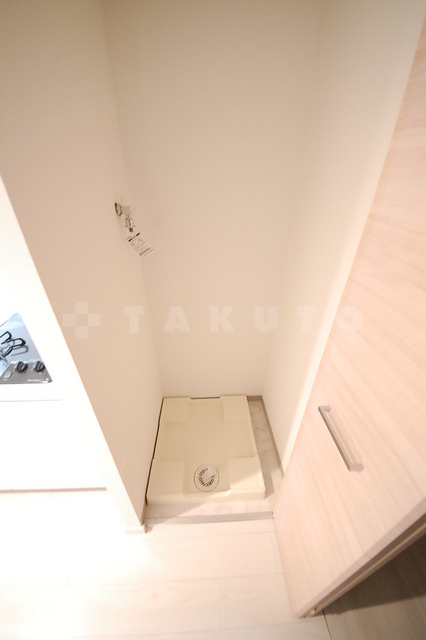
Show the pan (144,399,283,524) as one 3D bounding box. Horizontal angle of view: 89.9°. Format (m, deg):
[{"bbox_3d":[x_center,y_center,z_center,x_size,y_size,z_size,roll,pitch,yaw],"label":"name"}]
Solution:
[{"bbox_3d":[-0.044,0.803,1.430,0.645,0.088,0.645,-1,29,-2],"label":"pan"}]

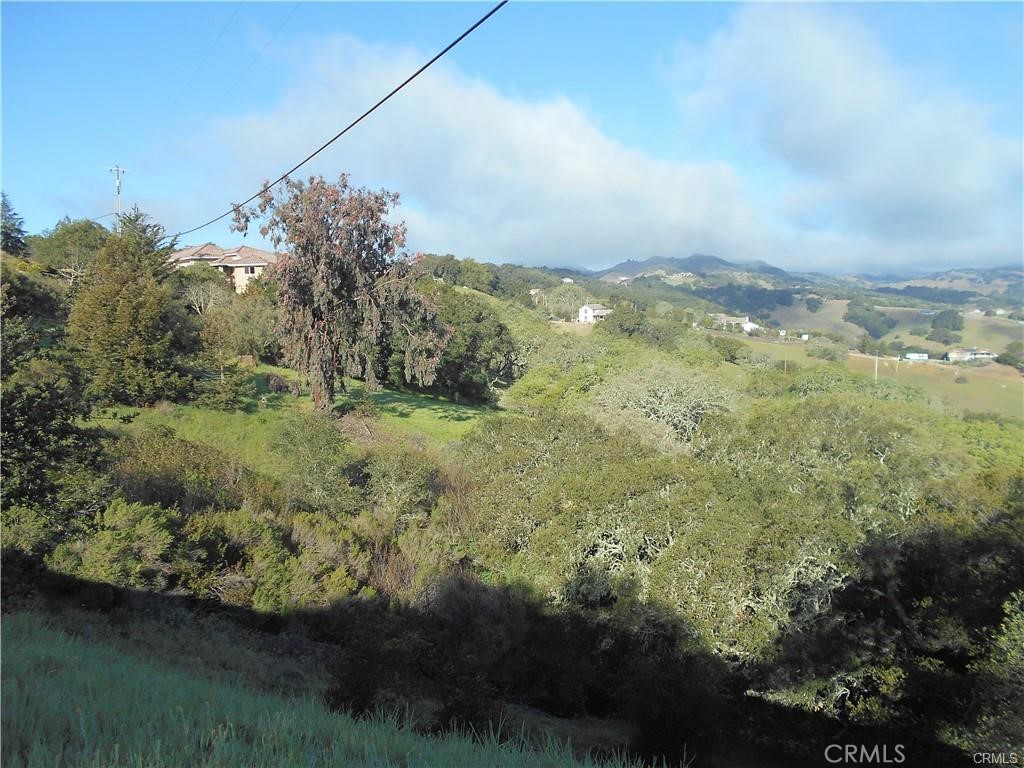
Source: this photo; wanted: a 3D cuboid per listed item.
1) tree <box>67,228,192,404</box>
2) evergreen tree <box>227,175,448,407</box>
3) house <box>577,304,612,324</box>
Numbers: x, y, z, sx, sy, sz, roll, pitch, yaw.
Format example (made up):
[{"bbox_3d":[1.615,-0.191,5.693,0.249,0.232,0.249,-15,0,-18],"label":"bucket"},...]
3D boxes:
[{"bbox_3d":[-26.359,-4.720,53.000,8.700,12.300,8.500,0,5,0],"label":"tree"},{"bbox_3d":[-11.595,-6.254,52.000,14.400,15.900,13.000,0,5,0],"label":"evergreen tree"},{"bbox_3d":[36.913,-30.724,340.000,10.000,8.800,14.000,4,7,37],"label":"house"}]

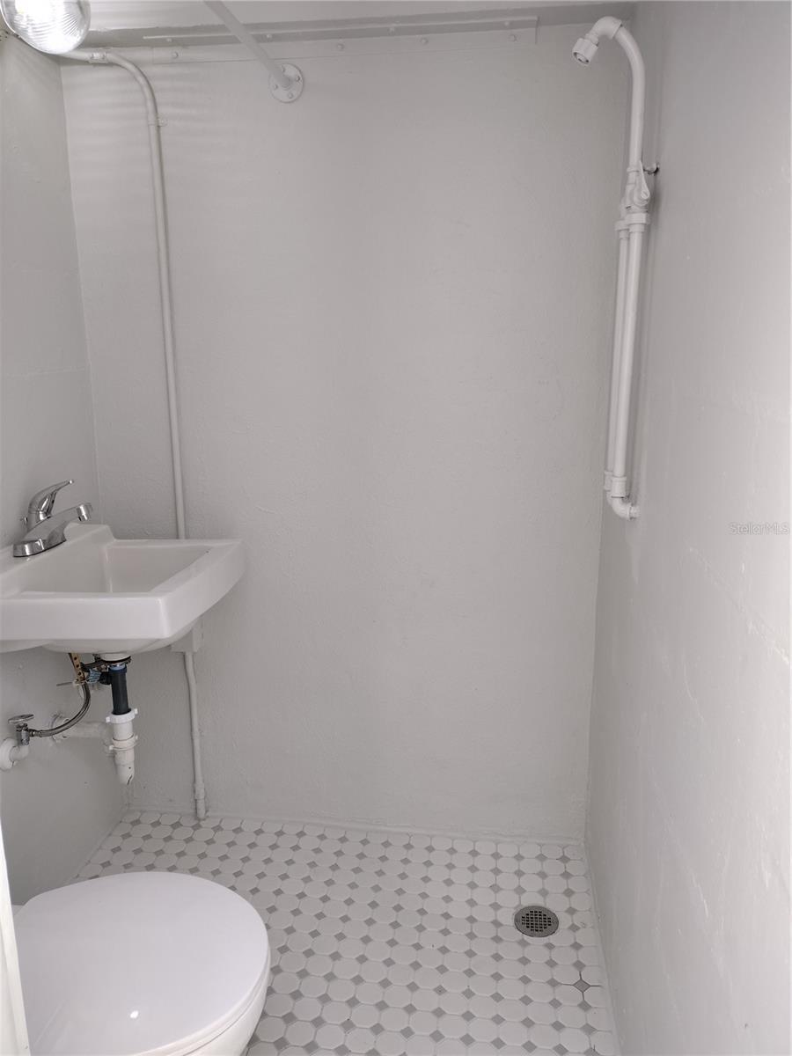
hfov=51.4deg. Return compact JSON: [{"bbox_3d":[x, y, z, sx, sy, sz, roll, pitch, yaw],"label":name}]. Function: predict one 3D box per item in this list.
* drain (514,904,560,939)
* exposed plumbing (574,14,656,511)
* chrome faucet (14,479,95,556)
[{"bbox_3d":[0.325,0.912,1.901,0.104,0.010,0.104,1,13,7],"label":"drain"},{"bbox_3d":[0.357,-0.410,1.395,0.145,0.810,0.105,1,13,7],"label":"exposed plumbing"},{"bbox_3d":[-0.707,-0.026,1.723,0.157,0.145,0.150,1,13,7],"label":"chrome faucet"}]

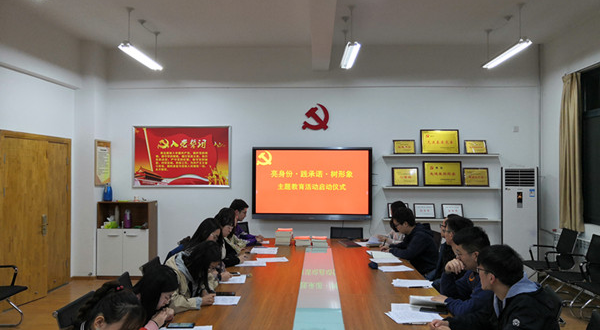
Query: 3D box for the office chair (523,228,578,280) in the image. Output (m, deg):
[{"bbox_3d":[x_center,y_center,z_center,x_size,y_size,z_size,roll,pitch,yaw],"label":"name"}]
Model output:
[{"bbox_3d":[3.220,1.300,6.000,0.600,0.900,0.570,0,0,9],"label":"office chair"}]

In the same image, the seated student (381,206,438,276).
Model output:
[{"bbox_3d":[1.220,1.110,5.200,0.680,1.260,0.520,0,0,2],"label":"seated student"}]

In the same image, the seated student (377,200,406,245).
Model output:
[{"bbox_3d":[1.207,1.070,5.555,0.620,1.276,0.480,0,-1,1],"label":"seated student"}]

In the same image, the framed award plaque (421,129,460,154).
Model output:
[{"bbox_3d":[2.178,-0.357,7.255,0.620,0.400,0.030,0,-9,1],"label":"framed award plaque"}]

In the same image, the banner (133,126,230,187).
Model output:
[{"bbox_3d":[-1.879,-0.125,7.481,1.592,0.997,0.035,0,-1,1],"label":"banner"}]

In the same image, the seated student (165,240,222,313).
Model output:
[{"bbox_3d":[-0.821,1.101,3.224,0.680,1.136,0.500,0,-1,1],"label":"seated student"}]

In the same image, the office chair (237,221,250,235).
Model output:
[{"bbox_3d":[-0.850,1.290,6.750,0.570,0.900,0.600,0,0,-37],"label":"office chair"}]

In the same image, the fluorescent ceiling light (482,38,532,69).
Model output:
[{"bbox_3d":[2.712,-1.438,6.180,0.160,0.080,1.260,0,-1,1],"label":"fluorescent ceiling light"}]

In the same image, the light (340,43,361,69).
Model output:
[{"bbox_3d":[0.640,-1.375,5.880,0.160,0.070,1.250,0,0,2],"label":"light"}]

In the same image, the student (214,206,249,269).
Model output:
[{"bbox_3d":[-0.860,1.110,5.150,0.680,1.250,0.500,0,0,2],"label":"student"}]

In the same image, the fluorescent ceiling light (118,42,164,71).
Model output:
[{"bbox_3d":[-2.110,-1.438,6.298,0.160,0.080,1.260,0,-1,1],"label":"fluorescent ceiling light"}]

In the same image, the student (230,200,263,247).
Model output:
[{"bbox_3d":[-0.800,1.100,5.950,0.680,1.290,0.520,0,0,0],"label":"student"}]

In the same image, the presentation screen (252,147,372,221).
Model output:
[{"bbox_3d":[0.197,0.295,7.383,1.874,1.146,0.100,0,-1,1],"label":"presentation screen"}]

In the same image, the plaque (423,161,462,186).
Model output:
[{"bbox_3d":[2.230,0.140,7.310,0.610,0.390,0.030,0,-9,2],"label":"plaque"}]

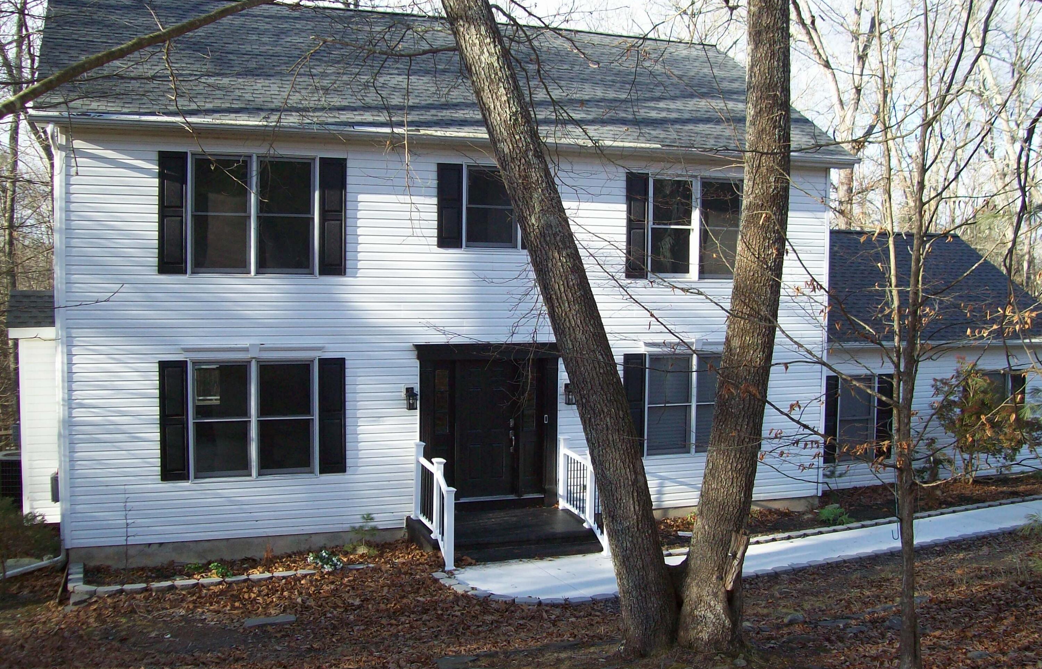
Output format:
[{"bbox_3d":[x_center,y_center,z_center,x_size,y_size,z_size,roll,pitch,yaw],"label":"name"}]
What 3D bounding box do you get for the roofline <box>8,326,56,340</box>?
[{"bbox_3d":[-6.760,-0.012,15.110,0.690,0.180,0.200,0,3,-19],"label":"roofline"}]

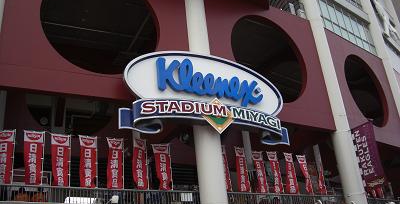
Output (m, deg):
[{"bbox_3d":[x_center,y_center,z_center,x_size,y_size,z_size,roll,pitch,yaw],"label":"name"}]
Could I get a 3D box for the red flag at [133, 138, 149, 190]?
[{"bbox_3d":[-2.115,2.237,15.181,0.600,1.800,0.090,8,-28,-27],"label":"red flag"}]

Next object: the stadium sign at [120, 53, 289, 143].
[{"bbox_3d":[0.312,-0.272,16.634,7.100,3.650,0.900,7,-29,-25],"label":"stadium sign"}]

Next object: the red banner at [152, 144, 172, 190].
[{"bbox_3d":[-1.287,2.313,15.527,0.600,1.800,0.090,8,-28,-27],"label":"red banner"}]

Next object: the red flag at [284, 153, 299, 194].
[{"bbox_3d":[3.832,2.990,17.982,0.570,1.800,0.090,12,-31,-32],"label":"red flag"}]

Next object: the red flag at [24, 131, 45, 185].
[{"bbox_3d":[-5.215,1.743,13.431,0.600,1.800,0.090,8,-28,-27],"label":"red flag"}]

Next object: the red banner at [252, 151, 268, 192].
[{"bbox_3d":[2.446,2.817,17.344,0.570,1.800,0.090,12,-31,-32],"label":"red banner"}]

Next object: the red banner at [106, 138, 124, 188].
[{"bbox_3d":[-2.939,2.119,14.896,0.600,1.800,0.090,10,-30,-29],"label":"red banner"}]

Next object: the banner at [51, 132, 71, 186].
[{"bbox_3d":[-4.591,1.926,14.127,0.600,1.800,0.090,10,-30,-29],"label":"banner"}]

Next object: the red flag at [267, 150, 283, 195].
[{"bbox_3d":[3.117,2.917,17.798,0.600,1.800,0.090,8,-28,-27],"label":"red flag"}]

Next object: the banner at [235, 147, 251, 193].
[{"bbox_3d":[1.666,2.684,17.005,0.570,1.800,0.090,12,-31,-32],"label":"banner"}]

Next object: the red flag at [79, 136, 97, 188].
[{"bbox_3d":[-3.788,2.011,14.506,0.600,1.800,0.090,10,-30,-29],"label":"red flag"}]

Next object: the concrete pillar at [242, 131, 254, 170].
[{"bbox_3d":[3.185,4.906,25.823,0.420,6.700,0.420,8,-28,-27],"label":"concrete pillar"}]

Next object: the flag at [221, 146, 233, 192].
[{"bbox_3d":[0.911,2.634,16.702,0.600,1.800,0.090,8,-28,-27],"label":"flag"}]

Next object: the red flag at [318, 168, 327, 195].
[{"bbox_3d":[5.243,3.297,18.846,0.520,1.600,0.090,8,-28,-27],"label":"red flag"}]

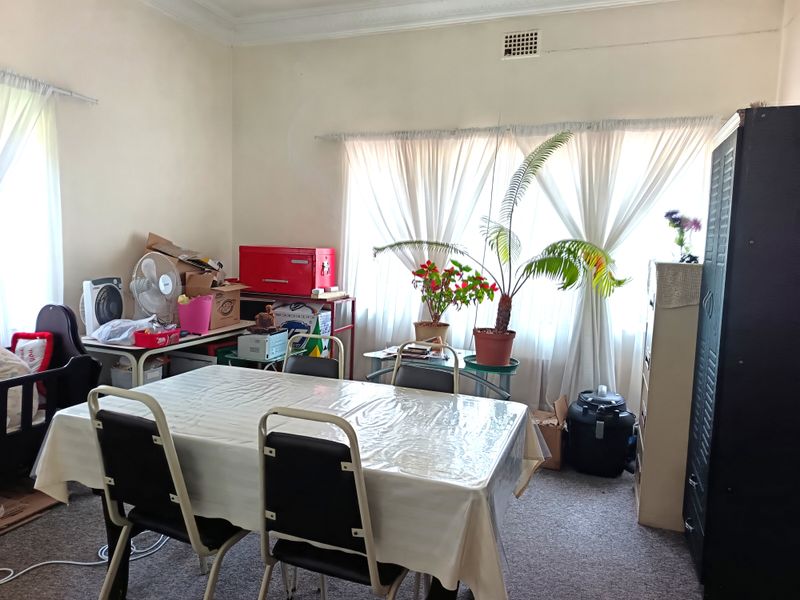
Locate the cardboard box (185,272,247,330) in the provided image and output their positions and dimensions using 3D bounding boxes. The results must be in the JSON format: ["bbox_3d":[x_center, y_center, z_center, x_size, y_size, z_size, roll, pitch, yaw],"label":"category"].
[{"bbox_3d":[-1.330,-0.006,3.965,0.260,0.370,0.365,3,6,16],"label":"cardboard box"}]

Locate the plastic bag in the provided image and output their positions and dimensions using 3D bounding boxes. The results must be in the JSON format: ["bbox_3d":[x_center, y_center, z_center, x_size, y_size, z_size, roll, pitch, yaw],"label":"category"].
[{"bbox_3d":[-1.641,0.171,3.325,0.370,0.130,0.260,4,6,20],"label":"plastic bag"}]

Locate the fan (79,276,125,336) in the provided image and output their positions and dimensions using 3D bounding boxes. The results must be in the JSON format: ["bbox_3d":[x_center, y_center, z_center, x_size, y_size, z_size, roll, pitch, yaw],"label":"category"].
[{"bbox_3d":[-2.046,0.045,3.803,0.150,0.370,0.285,3,6,19],"label":"fan"}]

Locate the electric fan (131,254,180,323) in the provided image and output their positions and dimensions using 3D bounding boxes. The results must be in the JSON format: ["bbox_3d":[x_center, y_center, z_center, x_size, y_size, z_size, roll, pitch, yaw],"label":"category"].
[{"bbox_3d":[-1.777,-0.058,3.933,0.340,0.560,0.455,3,6,19],"label":"electric fan"}]

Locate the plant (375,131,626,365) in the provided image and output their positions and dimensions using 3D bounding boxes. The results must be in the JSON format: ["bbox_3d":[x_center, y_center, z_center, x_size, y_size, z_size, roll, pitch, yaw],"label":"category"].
[{"bbox_3d":[0.616,-0.327,3.755,1.716,1.560,1.000,3,6,19],"label":"plant"}]

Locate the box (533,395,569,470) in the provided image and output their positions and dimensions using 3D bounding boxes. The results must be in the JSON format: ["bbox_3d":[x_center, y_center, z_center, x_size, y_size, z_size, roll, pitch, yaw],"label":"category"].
[{"bbox_3d":[0.921,0.827,3.530,0.290,0.410,0.240,4,6,20],"label":"box"}]

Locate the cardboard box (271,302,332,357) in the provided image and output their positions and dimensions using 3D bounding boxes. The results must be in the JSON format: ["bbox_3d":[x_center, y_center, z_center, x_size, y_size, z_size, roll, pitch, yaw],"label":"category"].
[{"bbox_3d":[-0.726,0.225,4.198,0.400,0.430,0.210,4,6,20],"label":"cardboard box"}]

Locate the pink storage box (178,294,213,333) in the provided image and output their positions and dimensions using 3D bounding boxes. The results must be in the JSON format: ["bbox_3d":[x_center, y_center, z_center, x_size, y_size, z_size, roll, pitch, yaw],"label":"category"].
[{"bbox_3d":[-1.464,0.094,3.943,0.235,0.270,0.220,3,6,19],"label":"pink storage box"}]

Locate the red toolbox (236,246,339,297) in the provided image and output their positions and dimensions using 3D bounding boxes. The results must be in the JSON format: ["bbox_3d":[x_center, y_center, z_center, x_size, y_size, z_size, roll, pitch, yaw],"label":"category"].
[{"bbox_3d":[-0.919,-0.243,4.550,0.685,0.370,0.345,3,6,19],"label":"red toolbox"}]

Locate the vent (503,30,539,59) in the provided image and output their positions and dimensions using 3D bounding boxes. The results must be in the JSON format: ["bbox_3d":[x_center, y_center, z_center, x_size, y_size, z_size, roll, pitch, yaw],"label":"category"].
[{"bbox_3d":[0.807,-1.697,3.685,0.238,0.170,0.025,4,6,20],"label":"vent"}]

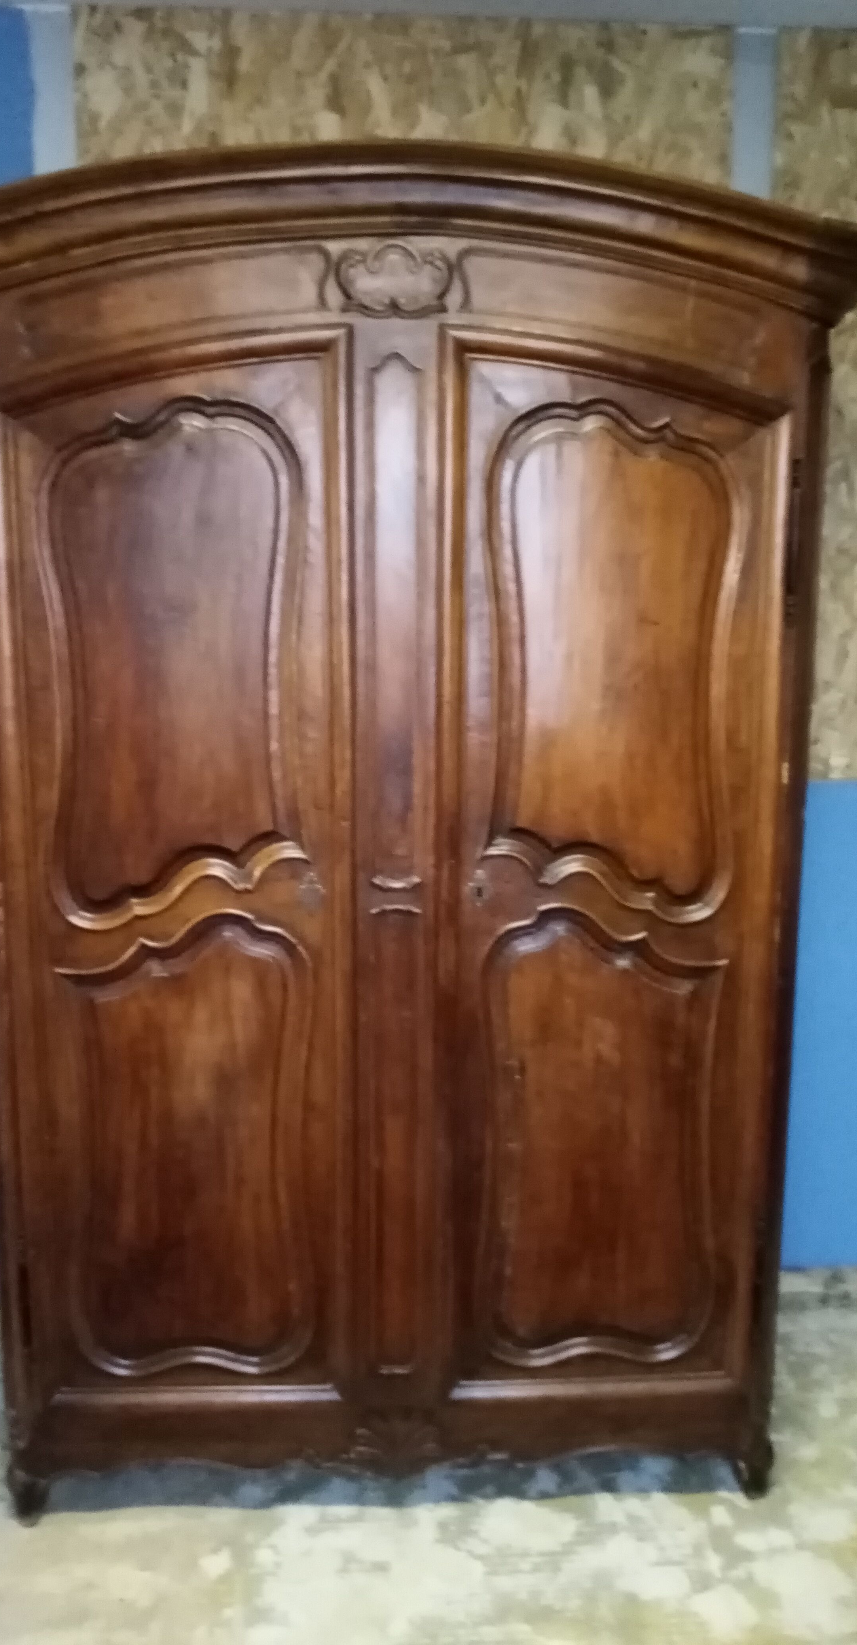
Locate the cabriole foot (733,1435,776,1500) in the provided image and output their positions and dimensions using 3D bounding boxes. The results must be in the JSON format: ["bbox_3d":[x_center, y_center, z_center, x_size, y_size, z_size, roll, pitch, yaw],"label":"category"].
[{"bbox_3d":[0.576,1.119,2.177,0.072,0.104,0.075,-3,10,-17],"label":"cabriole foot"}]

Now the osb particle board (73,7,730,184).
[{"bbox_3d":[-0.037,-0.772,2.356,1.201,1.398,0.018,-1,10,-4],"label":"osb particle board"}]

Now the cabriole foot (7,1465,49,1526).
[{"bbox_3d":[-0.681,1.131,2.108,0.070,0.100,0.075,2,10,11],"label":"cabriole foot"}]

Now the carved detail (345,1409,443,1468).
[{"bbox_3d":[-0.057,1.039,2.081,0.164,0.106,0.035,0,9,-3],"label":"carved detail"}]

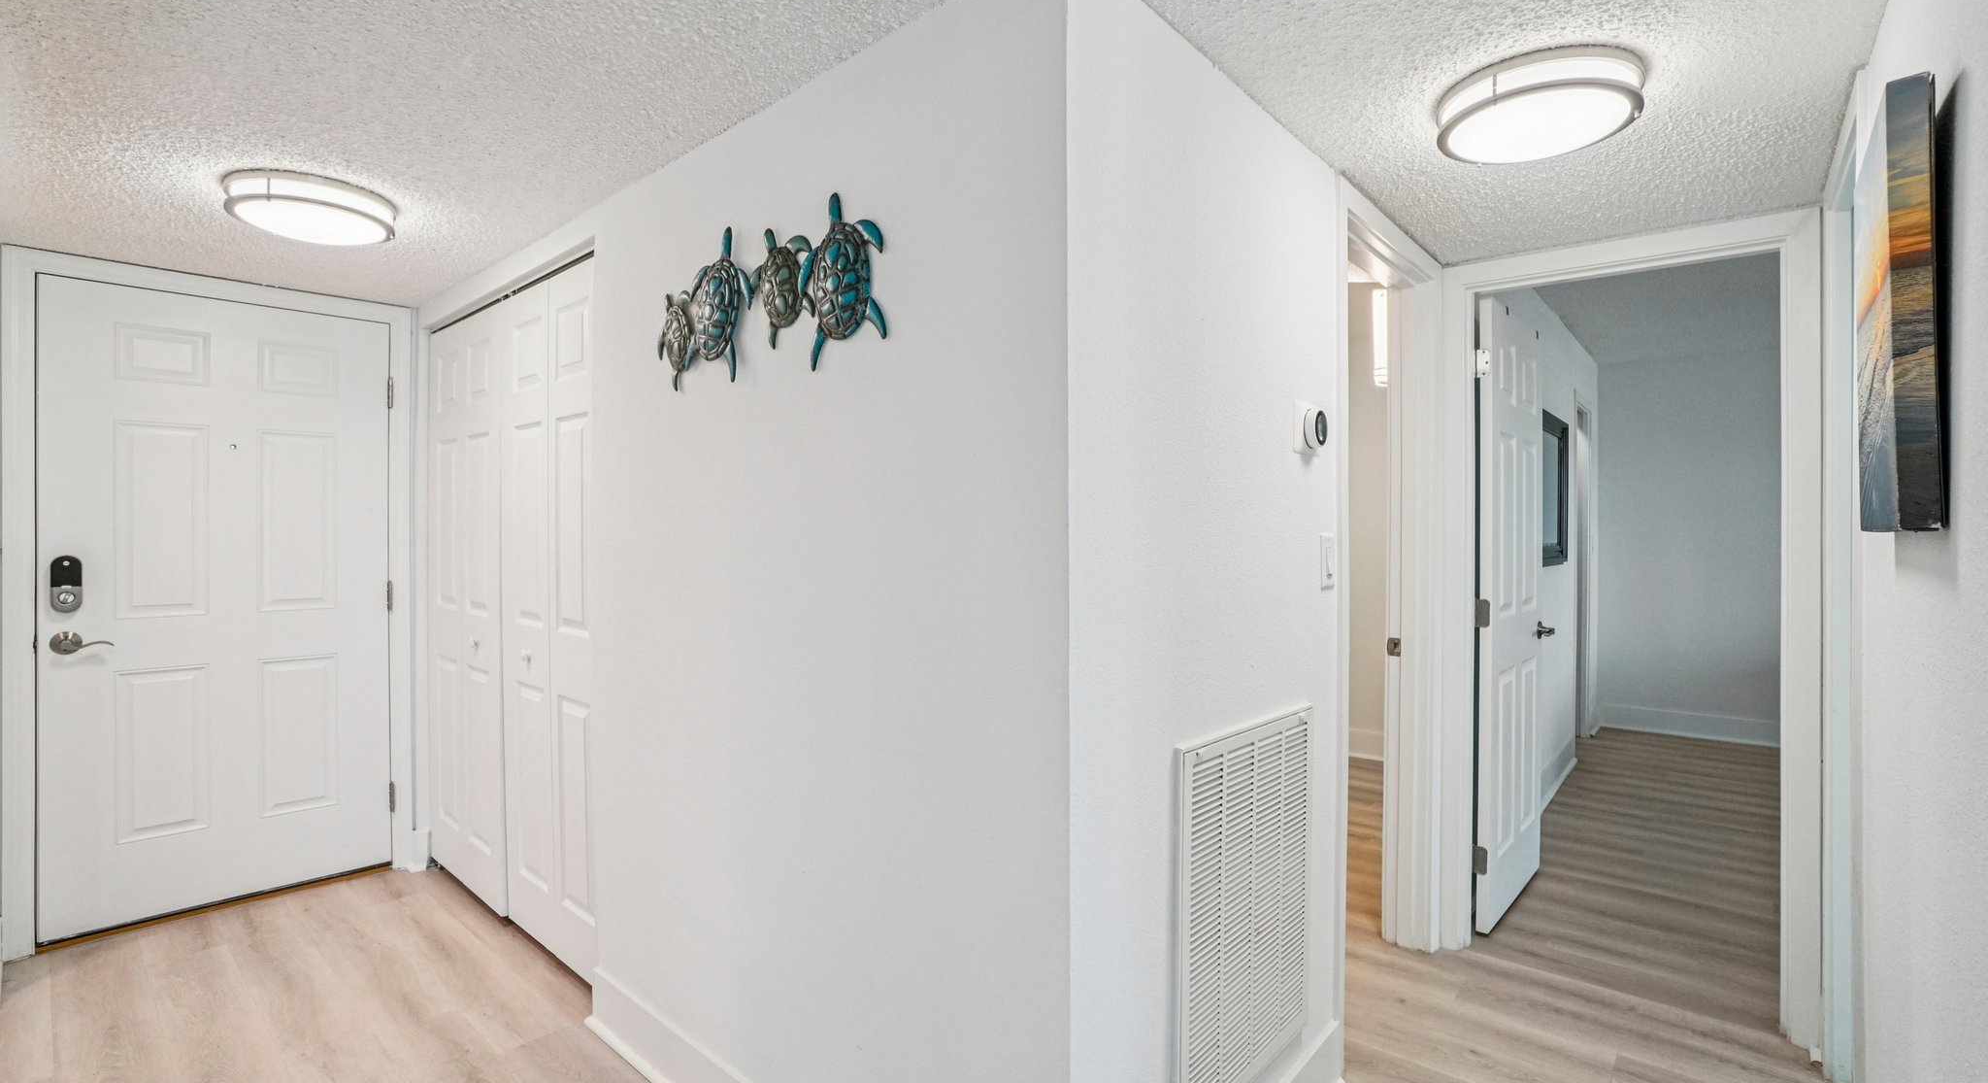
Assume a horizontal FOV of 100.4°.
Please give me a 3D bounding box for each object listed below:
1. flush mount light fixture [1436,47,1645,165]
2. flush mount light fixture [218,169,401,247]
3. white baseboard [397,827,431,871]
[{"bbox_3d":[1.056,-0.833,1.613,0.340,0.062,0.340,0,0,0],"label":"flush mount light fixture"},{"bbox_3d":[-1.716,-0.832,2.092,0.340,0.065,0.340,0,0,0],"label":"flush mount light fixture"},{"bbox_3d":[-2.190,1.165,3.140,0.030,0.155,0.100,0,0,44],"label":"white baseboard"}]

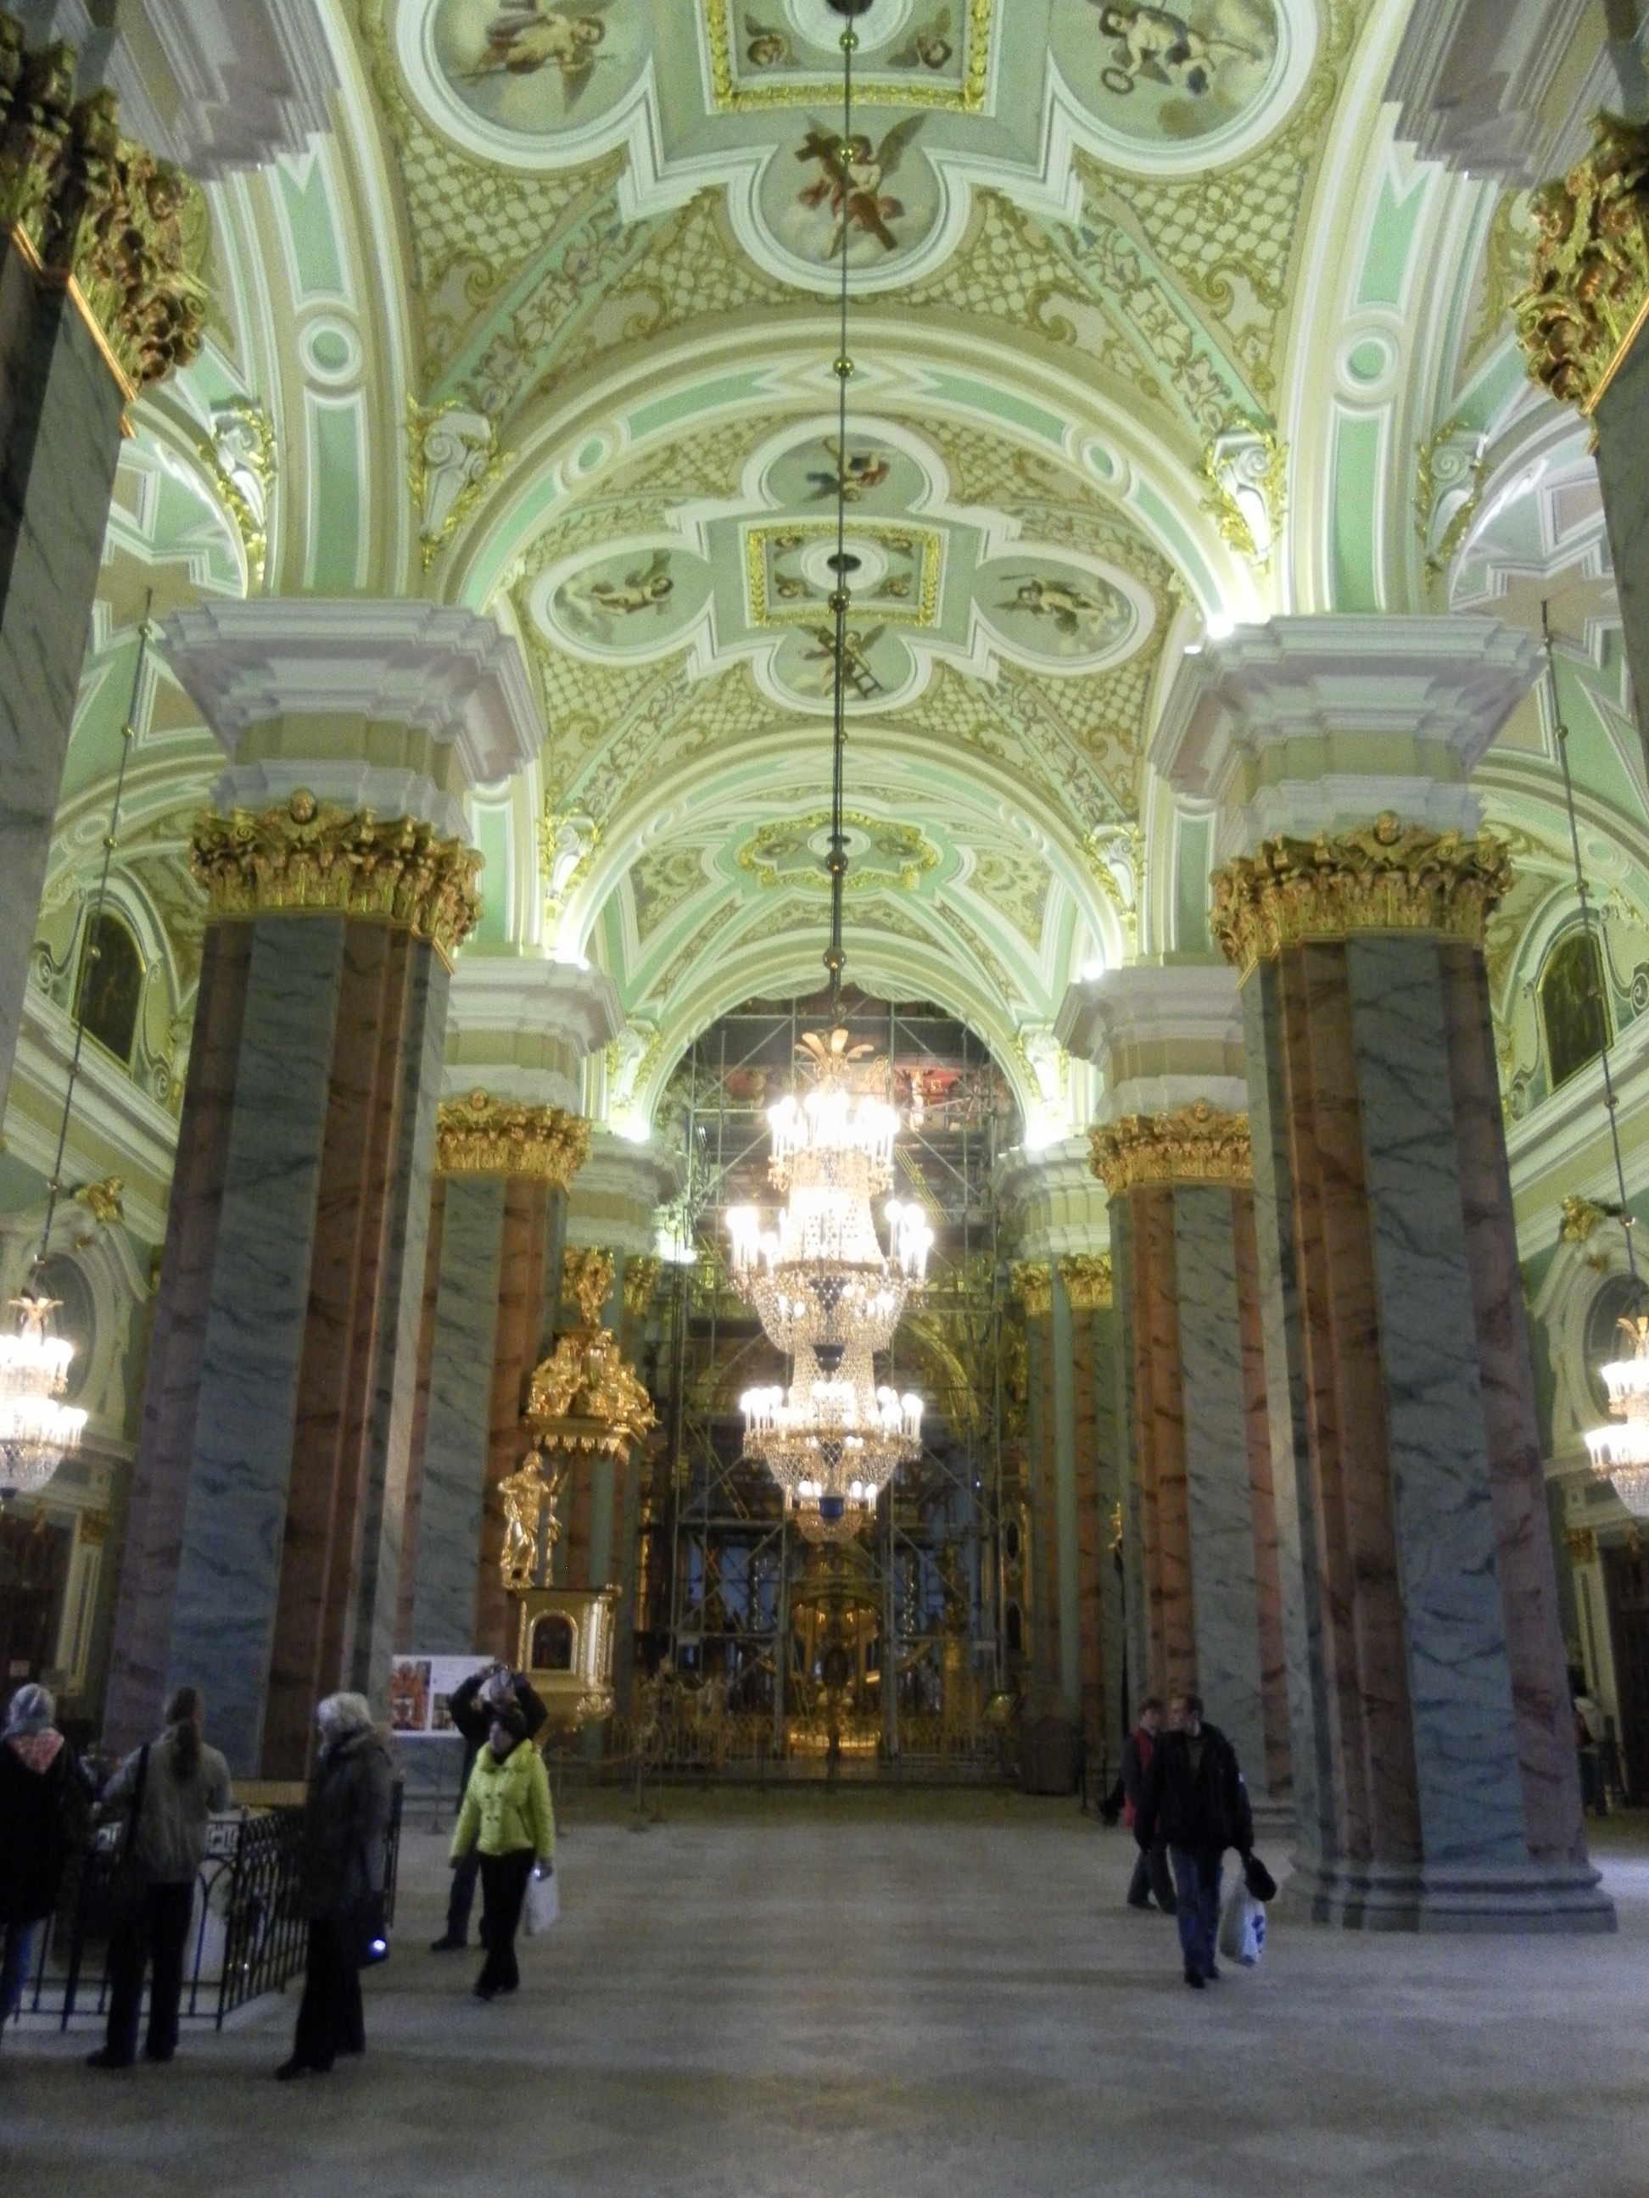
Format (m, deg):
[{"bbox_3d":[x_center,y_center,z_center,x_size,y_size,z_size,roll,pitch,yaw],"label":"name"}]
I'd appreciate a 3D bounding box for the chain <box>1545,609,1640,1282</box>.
[{"bbox_3d":[9.655,-2.251,22.486,0.151,9.465,0.151,1,-18,0],"label":"chain"}]

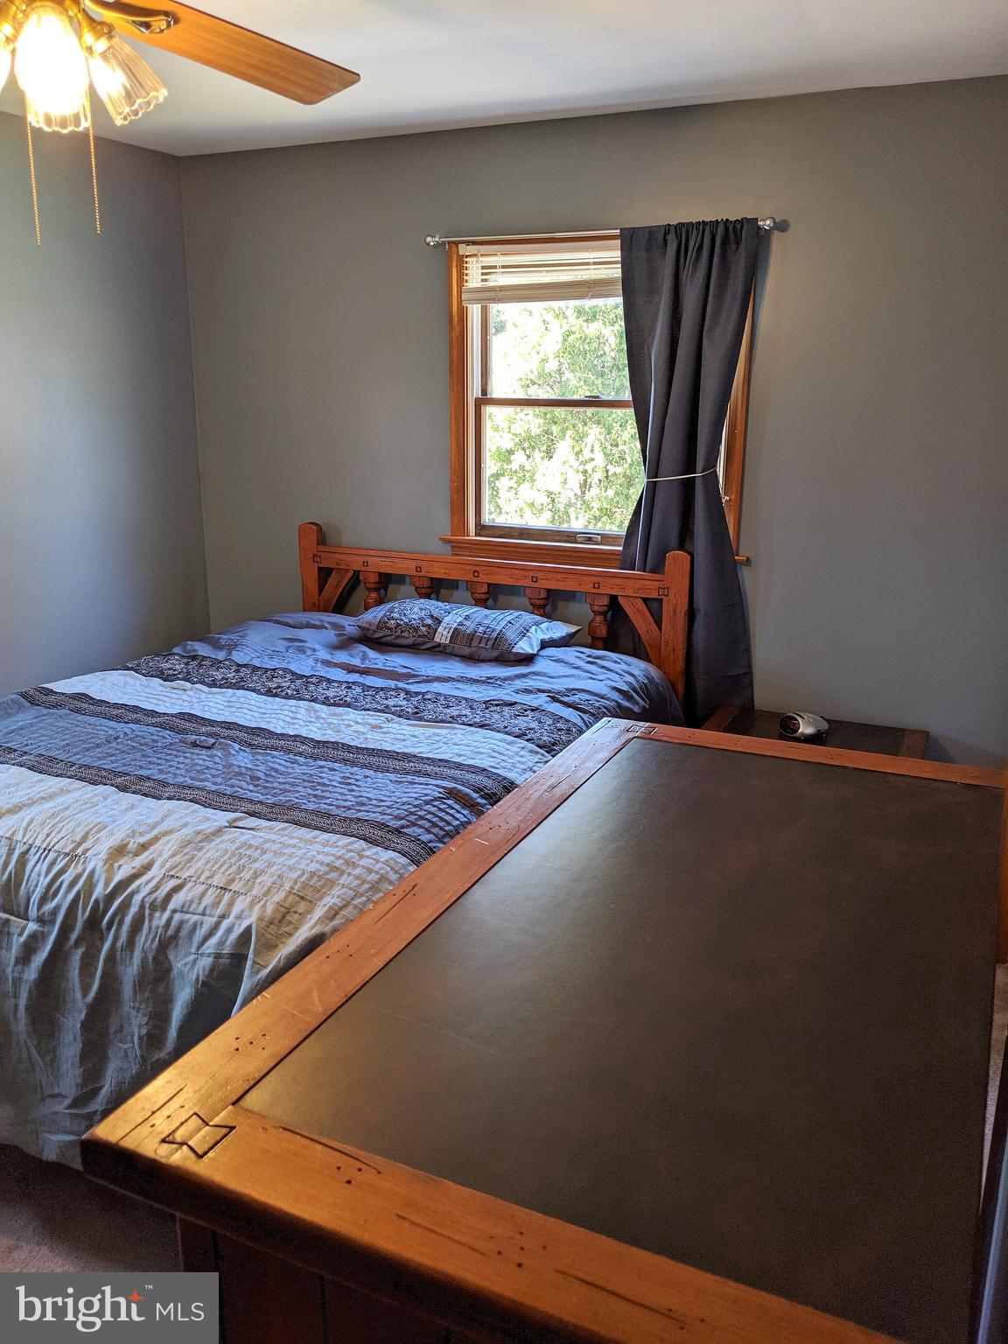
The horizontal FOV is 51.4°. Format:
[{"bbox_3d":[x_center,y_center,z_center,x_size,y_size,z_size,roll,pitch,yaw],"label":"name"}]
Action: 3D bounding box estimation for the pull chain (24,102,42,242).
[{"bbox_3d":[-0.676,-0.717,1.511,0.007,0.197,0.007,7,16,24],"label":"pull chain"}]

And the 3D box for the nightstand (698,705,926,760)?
[{"bbox_3d":[0.945,0.478,3.301,0.650,0.568,0.450,7,16,24],"label":"nightstand"}]

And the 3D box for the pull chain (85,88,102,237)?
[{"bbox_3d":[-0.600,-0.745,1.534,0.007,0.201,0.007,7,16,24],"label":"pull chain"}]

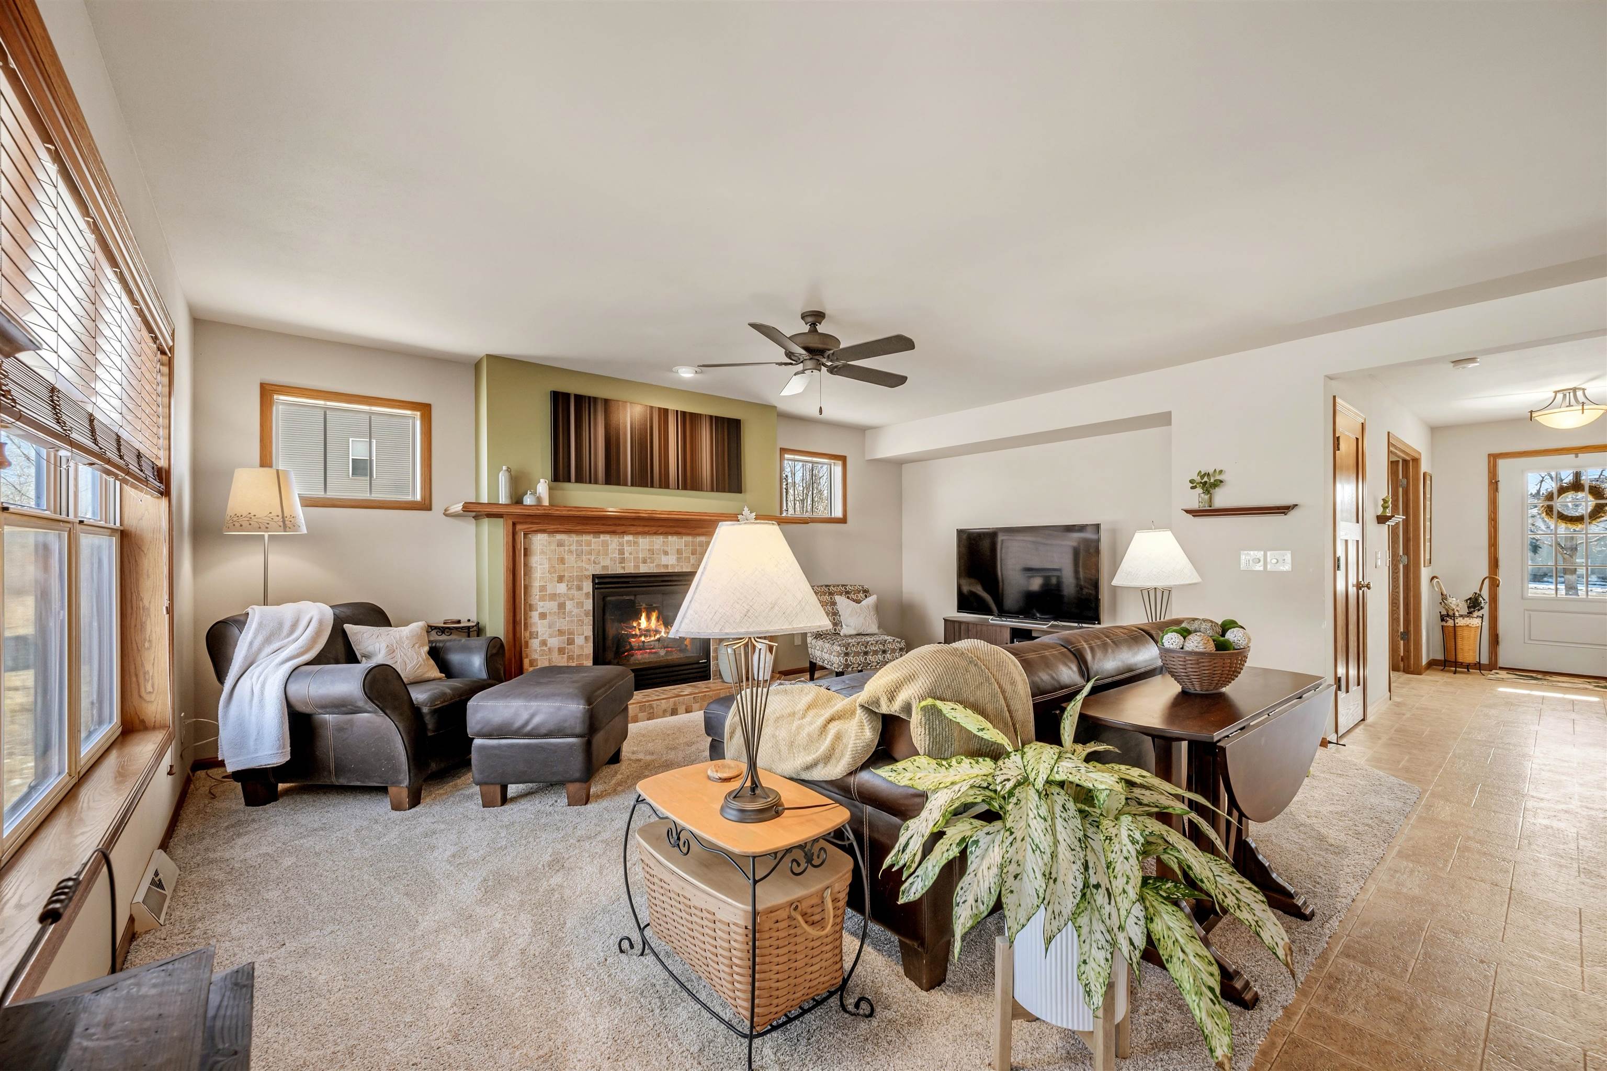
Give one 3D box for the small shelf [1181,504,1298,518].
[{"bbox_3d":[2.868,-0.156,4.122,0.150,0.060,0.610,0,-1,-40],"label":"small shelf"}]

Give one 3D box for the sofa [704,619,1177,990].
[{"bbox_3d":[0.752,0.798,2.725,2.180,0.830,1.160,0,-1,-40],"label":"sofa"}]

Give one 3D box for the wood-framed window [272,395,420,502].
[{"bbox_3d":[-2.822,-0.519,3.886,0.770,0.610,0.090,0,-1,-40],"label":"wood-framed window"}]

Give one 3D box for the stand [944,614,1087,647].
[{"bbox_3d":[2.108,1.040,5.691,0.410,0.430,1.790,0,-1,-40],"label":"stand"}]

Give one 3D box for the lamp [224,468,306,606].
[{"bbox_3d":[-2.860,0.459,3.320,0.430,1.610,0.430,0,-1,-40],"label":"lamp"}]

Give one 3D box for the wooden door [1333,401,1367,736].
[{"bbox_3d":[3.525,0.225,4.040,0.780,2.050,0.060,0,-1,-40],"label":"wooden door"}]

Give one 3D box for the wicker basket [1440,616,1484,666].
[{"bbox_3d":[6.382,1.034,6.050,0.270,0.520,0.300,0,-1,-40],"label":"wicker basket"}]

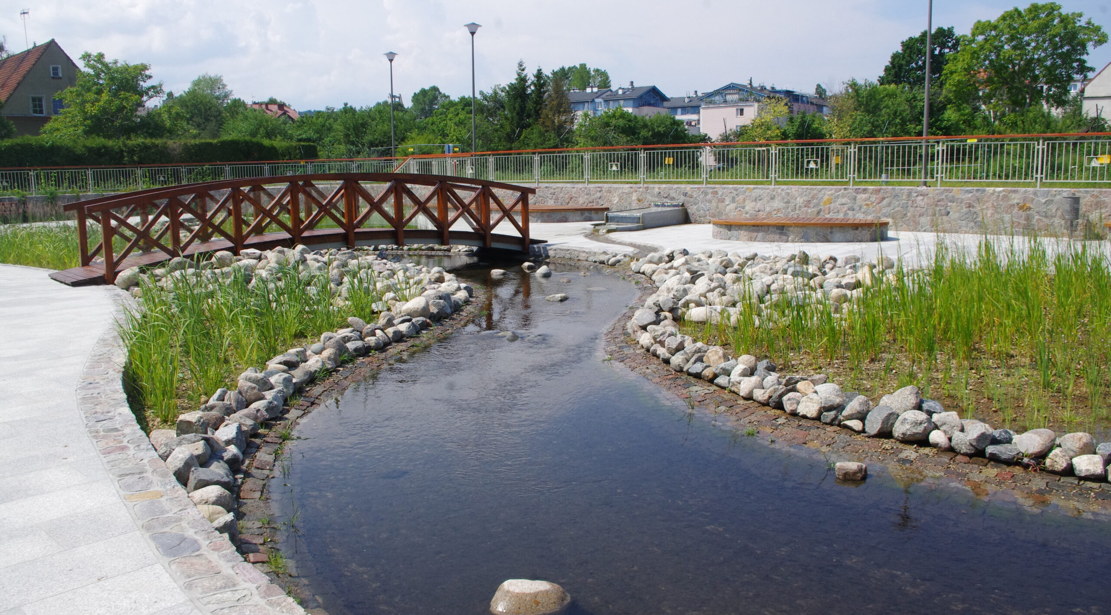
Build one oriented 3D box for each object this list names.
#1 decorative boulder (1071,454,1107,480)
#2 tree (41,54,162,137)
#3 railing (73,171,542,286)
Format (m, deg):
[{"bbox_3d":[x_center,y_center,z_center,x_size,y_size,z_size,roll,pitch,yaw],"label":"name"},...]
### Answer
[{"bbox_3d":[2.839,0.848,4.430,0.170,0.125,0.155,5,11,33],"label":"decorative boulder"},{"bbox_3d":[-23.388,-9.754,43.000,6.400,7.000,6.200,-5,10,-28],"label":"tree"},{"bbox_3d":[-4.202,-1.668,15.371,9.030,1.600,1.880,-9,12,-40],"label":"railing"}]

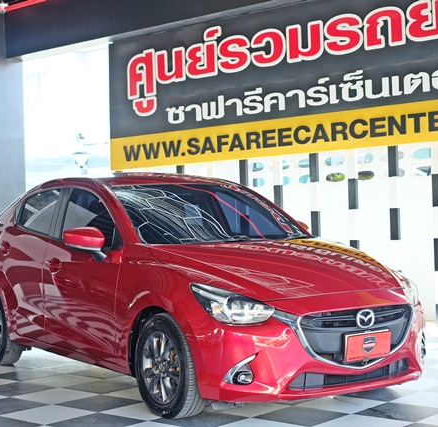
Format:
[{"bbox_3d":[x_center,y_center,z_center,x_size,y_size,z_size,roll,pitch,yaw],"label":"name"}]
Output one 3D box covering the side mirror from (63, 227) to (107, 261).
[{"bbox_3d":[-0.841,0.177,5.907,0.245,0.205,0.155,-1,0,-35],"label":"side mirror"}]

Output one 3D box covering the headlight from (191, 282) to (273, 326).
[{"bbox_3d":[0.063,0.491,5.037,0.280,0.220,0.460,-1,0,-35],"label":"headlight"}]

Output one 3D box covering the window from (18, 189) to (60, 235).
[{"bbox_3d":[-1.379,-0.001,7.089,0.070,0.385,0.750,26,-16,-31],"label":"window"}]

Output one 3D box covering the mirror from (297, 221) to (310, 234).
[{"bbox_3d":[0.605,0.142,6.910,0.245,0.205,0.155,-1,0,-35],"label":"mirror"}]

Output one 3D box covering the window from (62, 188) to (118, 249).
[{"bbox_3d":[-0.838,0.019,6.283,0.080,0.470,1.000,26,-16,-31],"label":"window"}]

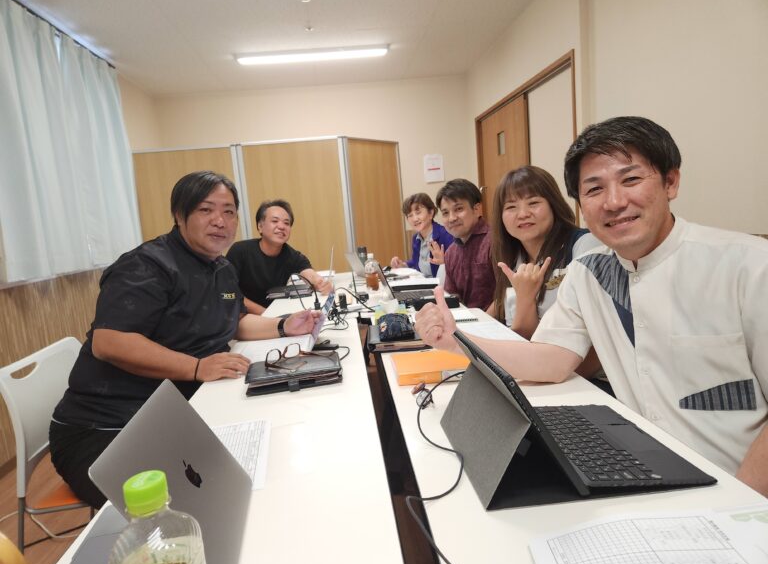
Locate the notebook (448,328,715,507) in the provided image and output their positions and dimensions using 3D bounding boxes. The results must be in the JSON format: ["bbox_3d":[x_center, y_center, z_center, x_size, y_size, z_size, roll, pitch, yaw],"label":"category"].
[{"bbox_3d":[0.288,0.193,0.859,0.334,0.187,0.305,-6,7,-4],"label":"notebook"}]

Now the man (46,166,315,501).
[{"bbox_3d":[-0.608,0.327,1.606,0.770,1.280,0.640,-2,8,21],"label":"man"}]

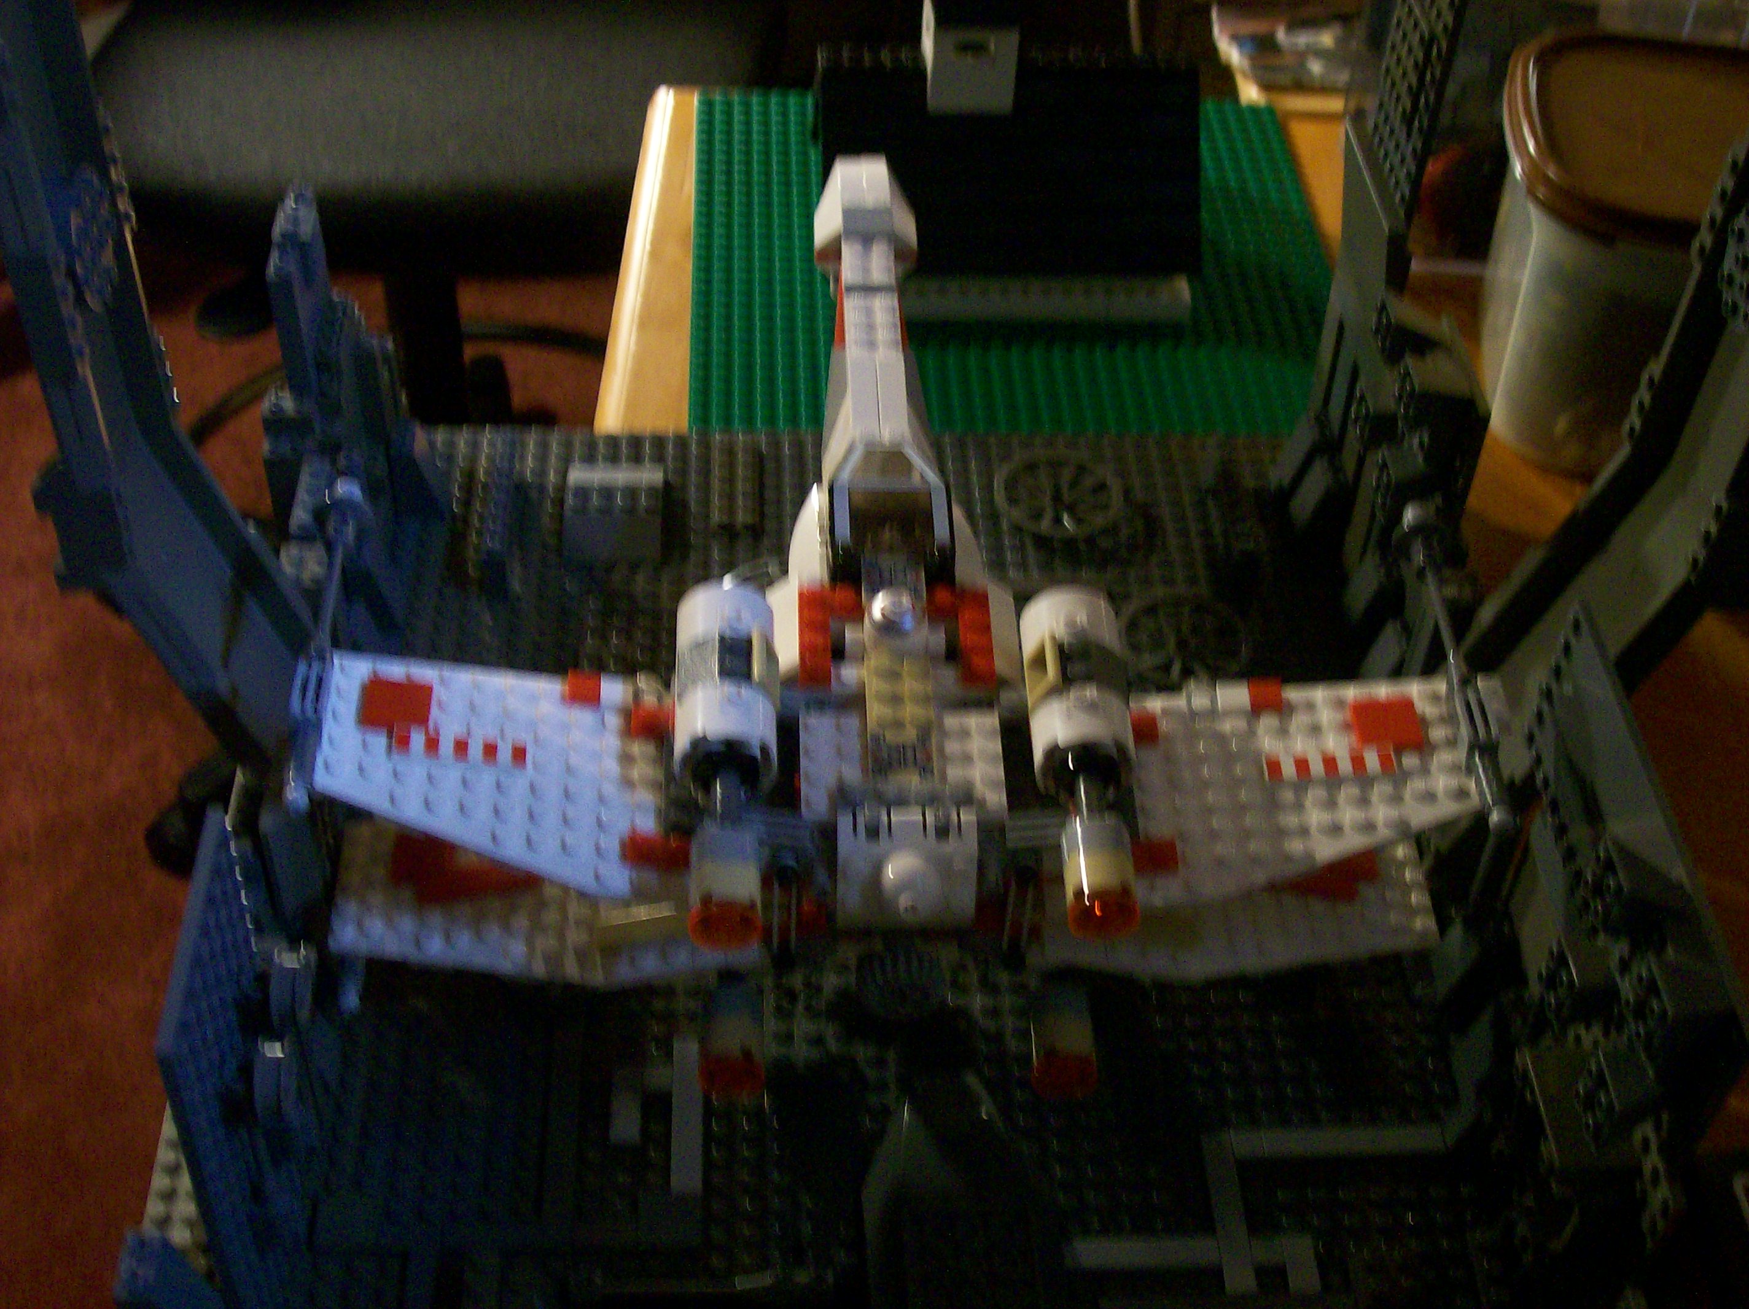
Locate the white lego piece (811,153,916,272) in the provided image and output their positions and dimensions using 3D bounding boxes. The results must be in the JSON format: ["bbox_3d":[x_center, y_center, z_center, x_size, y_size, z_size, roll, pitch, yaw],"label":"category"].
[{"bbox_3d":[-0.003,-0.147,0.727,0.032,0.023,0.063,2,46,-5],"label":"white lego piece"}]

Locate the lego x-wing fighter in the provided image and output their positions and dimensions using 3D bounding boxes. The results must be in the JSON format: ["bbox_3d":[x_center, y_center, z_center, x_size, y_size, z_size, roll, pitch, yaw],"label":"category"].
[{"bbox_3d":[0.000,-0.042,0.642,0.283,0.092,0.334,2,46,-5],"label":"lego x-wing fighter"}]

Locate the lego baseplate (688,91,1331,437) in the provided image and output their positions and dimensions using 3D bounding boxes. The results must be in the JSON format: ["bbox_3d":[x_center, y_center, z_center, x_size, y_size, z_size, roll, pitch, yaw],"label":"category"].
[{"bbox_3d":[0.057,-0.153,0.899,0.256,0.004,0.256,1,43,-4],"label":"lego baseplate"}]

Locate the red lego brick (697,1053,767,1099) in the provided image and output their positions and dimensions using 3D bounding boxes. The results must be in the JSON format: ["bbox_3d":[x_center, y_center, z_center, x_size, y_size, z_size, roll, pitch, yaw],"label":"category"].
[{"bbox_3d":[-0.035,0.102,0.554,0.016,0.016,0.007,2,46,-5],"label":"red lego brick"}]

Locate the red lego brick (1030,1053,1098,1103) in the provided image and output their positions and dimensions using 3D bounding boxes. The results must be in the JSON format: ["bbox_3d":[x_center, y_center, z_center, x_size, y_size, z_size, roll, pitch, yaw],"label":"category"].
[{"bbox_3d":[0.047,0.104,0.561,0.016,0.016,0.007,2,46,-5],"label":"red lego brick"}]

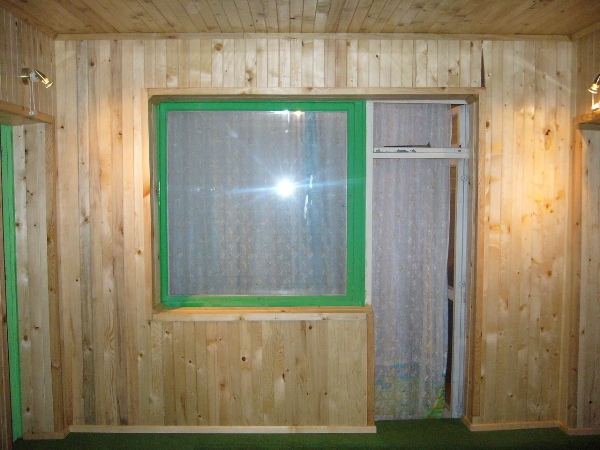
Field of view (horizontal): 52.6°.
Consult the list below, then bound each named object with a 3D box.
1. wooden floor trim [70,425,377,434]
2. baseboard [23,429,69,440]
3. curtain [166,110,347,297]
[{"bbox_3d":[-0.501,1.337,3.978,2.003,0.045,0.022,0,3,0],"label":"wooden floor trim"},{"bbox_3d":[-1.621,1.339,3.907,0.279,0.045,0.100,0,3,0],"label":"baseboard"},{"bbox_3d":[-0.290,-0.142,4.185,1.283,1.333,0.080,0,3,0],"label":"curtain"}]

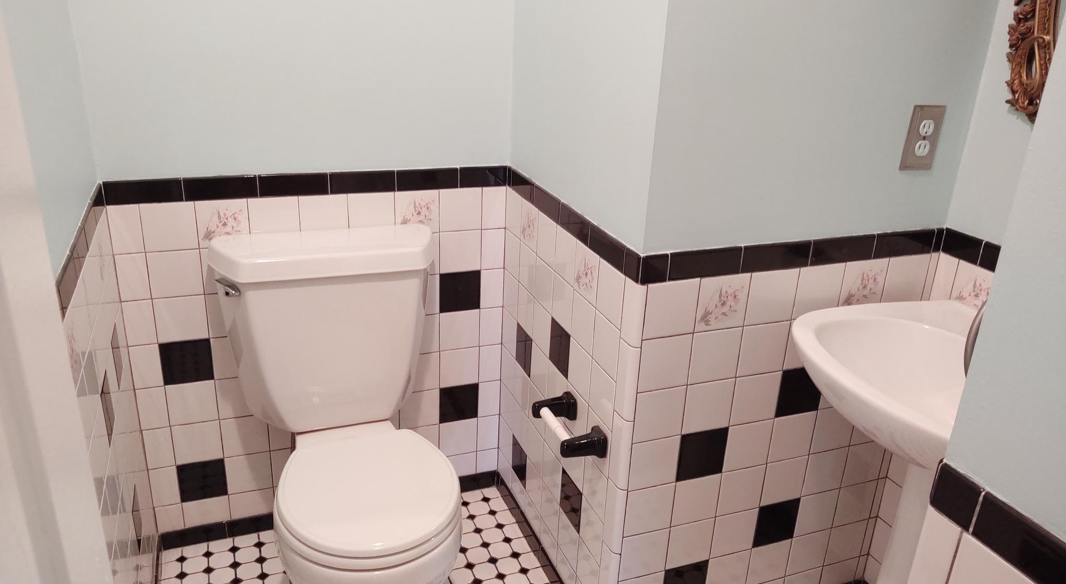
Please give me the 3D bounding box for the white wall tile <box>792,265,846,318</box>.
[{"bbox_3d":[0.556,-0.002,1.626,0.108,0.108,0.009,-6,23,-20],"label":"white wall tile"}]

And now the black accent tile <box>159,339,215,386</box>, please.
[{"bbox_3d":[-0.806,0.162,1.942,0.108,0.108,0.009,-6,23,-20],"label":"black accent tile"}]

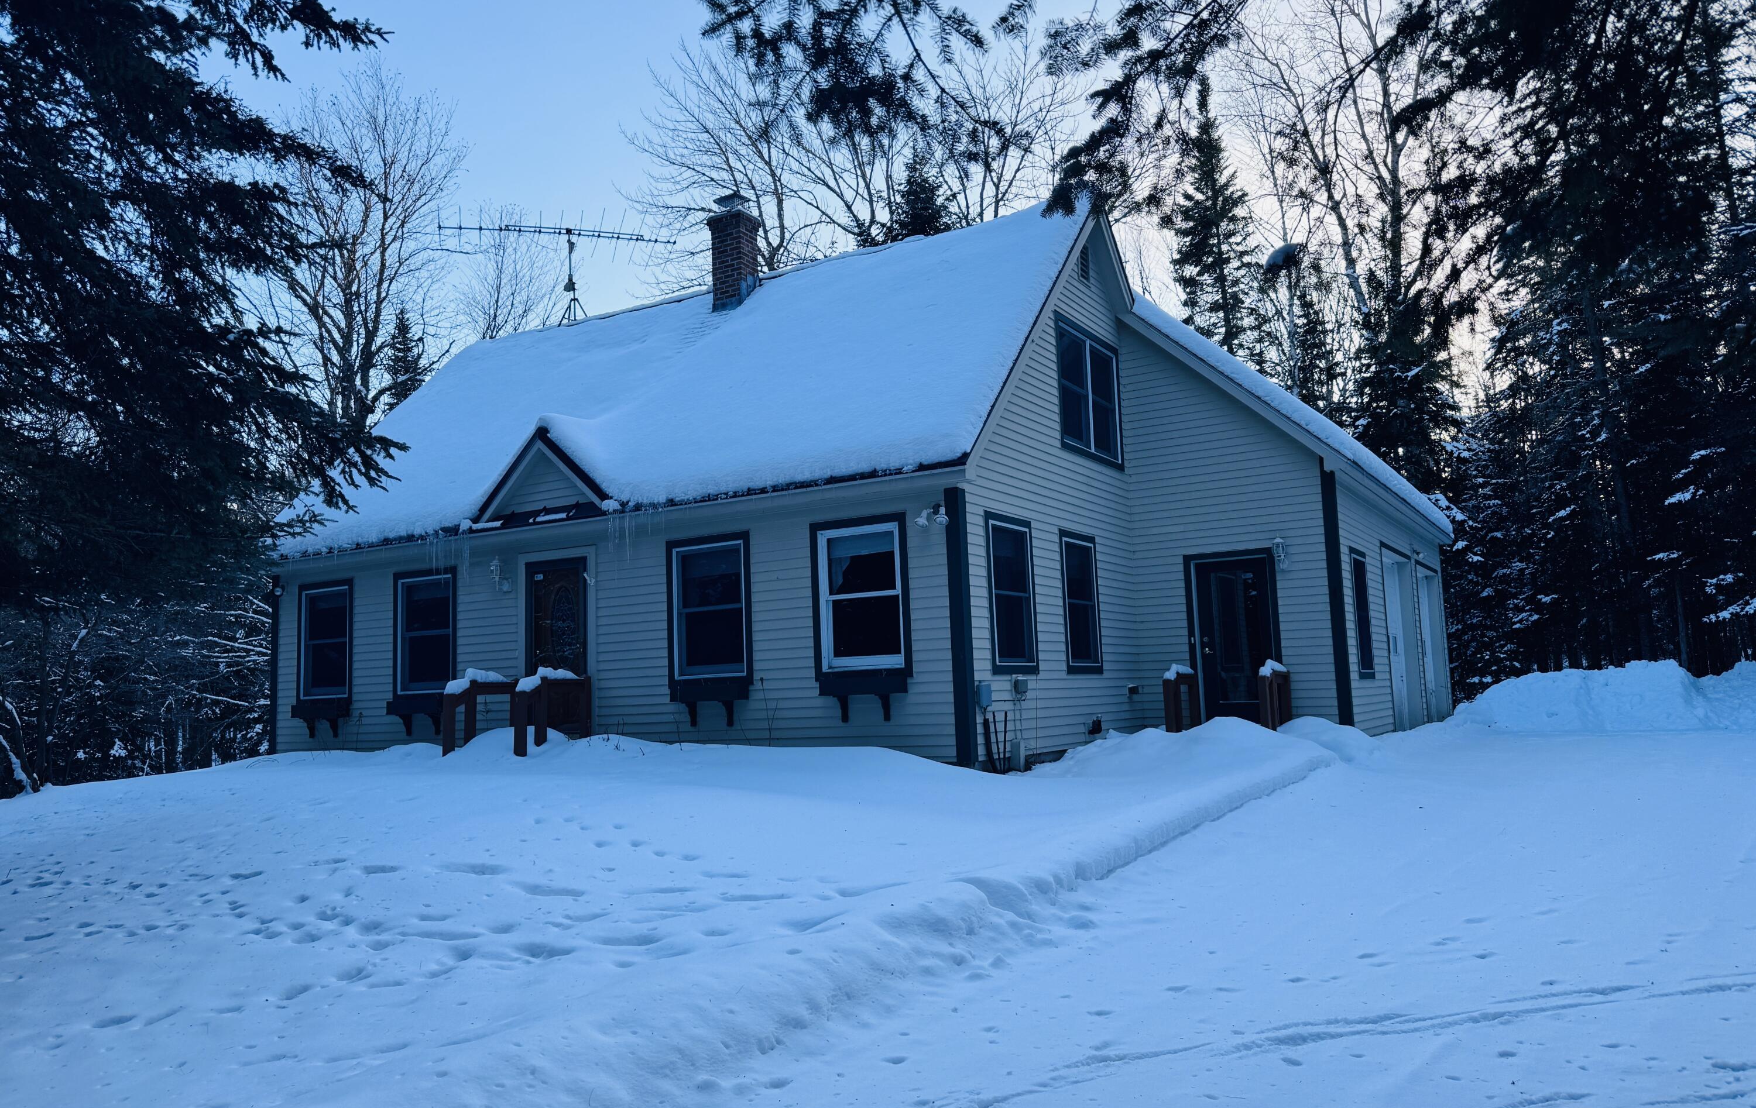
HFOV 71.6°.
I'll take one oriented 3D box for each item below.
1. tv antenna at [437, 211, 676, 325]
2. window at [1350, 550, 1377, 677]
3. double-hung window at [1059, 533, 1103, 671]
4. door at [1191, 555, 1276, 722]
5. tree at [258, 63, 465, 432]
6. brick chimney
[{"bbox_3d":[-5.288,-4.555,20.283,3.800,1.732,2.450,0,-7,-18],"label":"tv antenna"},{"bbox_3d":[6.275,0.787,15.746,0.100,1.640,1.085,-6,-8,31],"label":"window"},{"bbox_3d":[2.389,0.583,14.239,0.100,1.630,1.085,-6,-8,31],"label":"double-hung window"},{"bbox_3d":[4.449,1.098,15.183,0.945,2.080,0.100,-6,-8,31],"label":"door"},{"bbox_3d":[-12.628,-3.821,29.561,5.300,17.310,5.300,1,-7,-23],"label":"tree"},{"bbox_3d":[-2.110,-4.476,17.998,0.600,1.848,0.500,-6,-8,31],"label":"brick chimney"}]

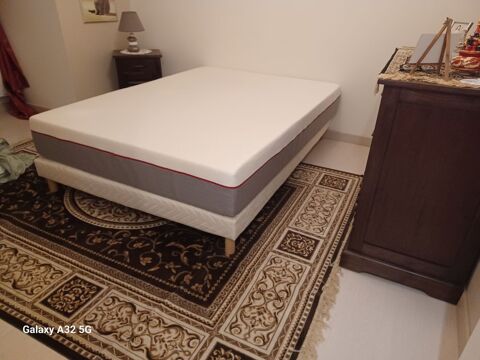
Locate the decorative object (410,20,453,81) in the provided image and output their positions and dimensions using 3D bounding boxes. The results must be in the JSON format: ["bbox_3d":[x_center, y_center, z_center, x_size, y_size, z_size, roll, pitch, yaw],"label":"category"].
[{"bbox_3d":[0.795,-0.526,1.383,0.150,0.218,0.127,3,27,3],"label":"decorative object"}]

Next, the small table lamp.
[{"bbox_3d":[-1.106,-1.512,3.551,0.259,0.376,0.259,-2,28,-8],"label":"small table lamp"}]

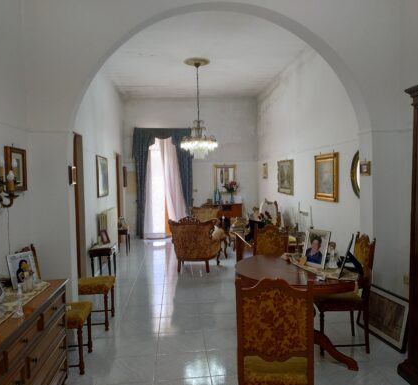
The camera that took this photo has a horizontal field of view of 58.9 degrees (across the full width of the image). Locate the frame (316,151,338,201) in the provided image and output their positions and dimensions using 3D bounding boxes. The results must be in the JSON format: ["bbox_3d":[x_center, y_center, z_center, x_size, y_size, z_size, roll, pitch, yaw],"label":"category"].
[{"bbox_3d":[1.841,-0.229,5.784,0.050,0.730,0.920,-1,2,-6],"label":"frame"}]

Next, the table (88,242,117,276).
[{"bbox_3d":[-1.745,1.131,6.135,0.380,0.455,0.440,-1,2,-6],"label":"table"}]

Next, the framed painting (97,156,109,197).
[{"bbox_3d":[-1.929,-0.283,6.748,0.040,0.740,0.815,-1,3,-5],"label":"framed painting"}]

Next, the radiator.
[{"bbox_3d":[-1.934,0.769,7.146,0.170,0.860,1.350,-1,2,-6],"label":"radiator"}]

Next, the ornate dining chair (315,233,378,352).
[{"bbox_3d":[1.192,0.905,3.417,0.540,1.020,0.430,-1,2,-6],"label":"ornate dining chair"}]

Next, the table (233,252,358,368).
[{"bbox_3d":[0.764,1.042,3.269,1.090,0.770,1.090,-1,3,-5],"label":"table"}]

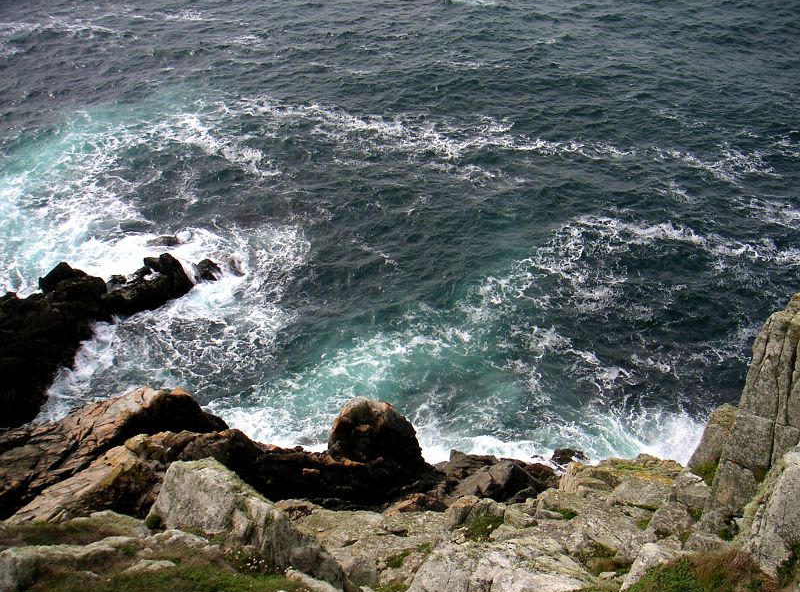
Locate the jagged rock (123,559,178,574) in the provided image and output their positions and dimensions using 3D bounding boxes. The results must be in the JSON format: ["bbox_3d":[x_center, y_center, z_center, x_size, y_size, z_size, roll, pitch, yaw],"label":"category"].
[{"bbox_3d":[-2.368,2.561,8.300,0.500,0.140,0.230,0,28,0],"label":"jagged rock"}]

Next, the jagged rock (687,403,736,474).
[{"bbox_3d":[5.675,2.596,16.000,0.950,1.300,0.950,0,28,0],"label":"jagged rock"}]

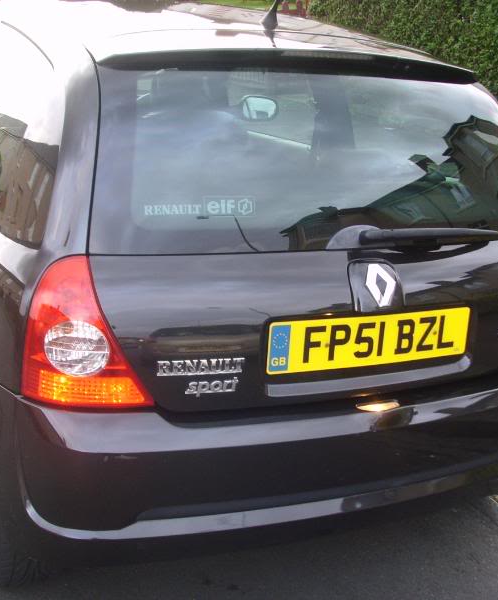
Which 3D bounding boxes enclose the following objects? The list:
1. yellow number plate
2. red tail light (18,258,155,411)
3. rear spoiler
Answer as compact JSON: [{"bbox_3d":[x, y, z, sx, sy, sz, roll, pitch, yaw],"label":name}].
[{"bbox_3d":[0.270,0.084,1.963,0.520,0.111,0.020,-4,15,-27],"label":"yellow number plate"},{"bbox_3d":[-0.318,0.058,1.768,0.251,0.288,0.164,-1,18,-19],"label":"red tail light"},{"bbox_3d":[0.144,-0.562,2.127,1.060,0.085,0.170,-4,19,-27],"label":"rear spoiler"}]

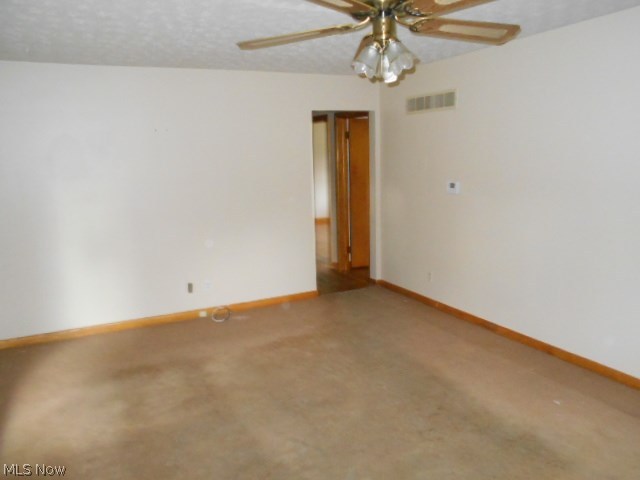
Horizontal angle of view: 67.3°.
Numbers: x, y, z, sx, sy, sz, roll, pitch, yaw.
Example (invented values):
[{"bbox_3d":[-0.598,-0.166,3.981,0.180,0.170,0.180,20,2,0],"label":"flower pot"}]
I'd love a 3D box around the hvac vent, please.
[{"bbox_3d":[1.079,-1.352,4.731,0.030,0.180,0.765,-7,11,-26],"label":"hvac vent"}]

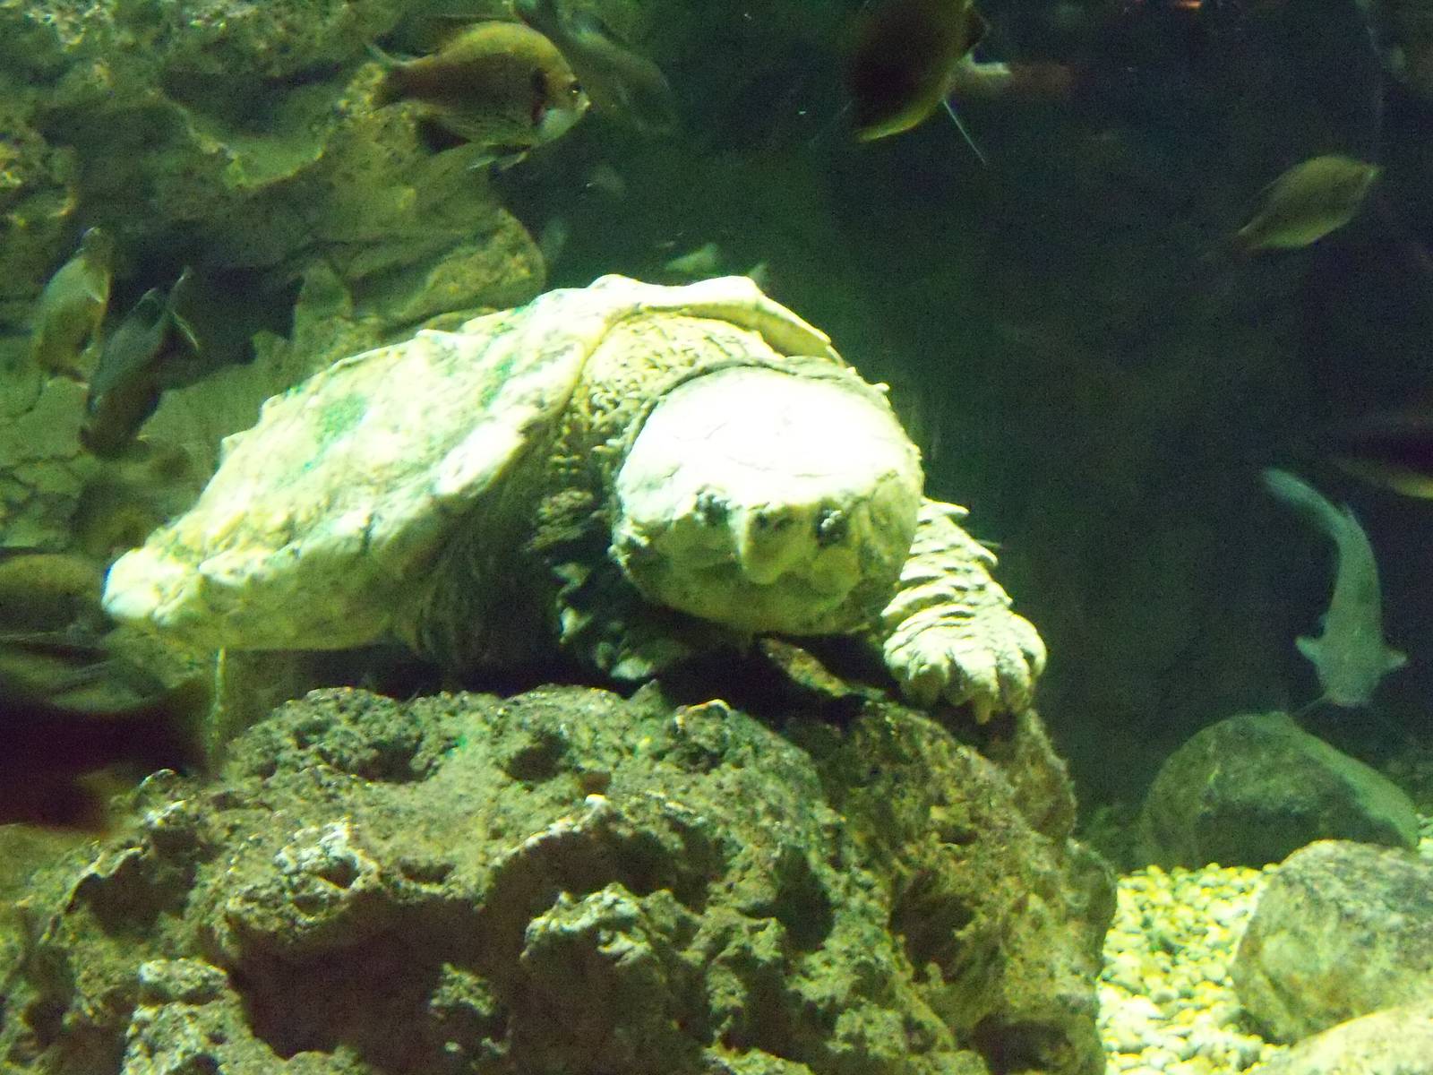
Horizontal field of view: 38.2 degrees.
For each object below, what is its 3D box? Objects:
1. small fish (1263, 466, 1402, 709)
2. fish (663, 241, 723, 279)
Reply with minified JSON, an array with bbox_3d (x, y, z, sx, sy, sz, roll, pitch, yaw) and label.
[{"bbox_3d":[0.610,0.049,2.050,0.125,0.260,0.070,-10,-31,-6],"label":"small fish"},{"bbox_3d":[-0.028,-0.321,2.400,0.075,0.035,0.022,-18,9,-9],"label":"fish"}]

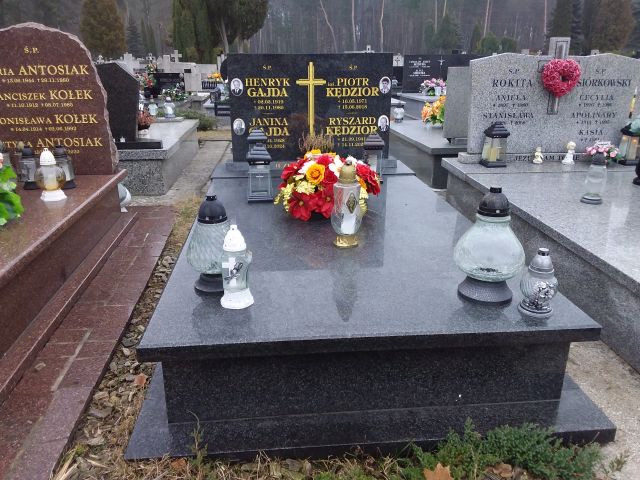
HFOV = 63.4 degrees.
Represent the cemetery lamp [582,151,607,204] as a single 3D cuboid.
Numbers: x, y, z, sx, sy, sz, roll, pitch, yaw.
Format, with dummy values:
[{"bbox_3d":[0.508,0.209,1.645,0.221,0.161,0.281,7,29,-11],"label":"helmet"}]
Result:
[{"bbox_3d":[1.331,-0.303,2.502,0.112,0.229,0.112,-2,20,-5],"label":"cemetery lamp"}]

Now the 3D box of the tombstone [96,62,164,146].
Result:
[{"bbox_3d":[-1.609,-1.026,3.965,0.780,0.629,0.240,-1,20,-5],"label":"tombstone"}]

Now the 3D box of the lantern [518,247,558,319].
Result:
[{"bbox_3d":[0.693,0.128,1.628,0.109,0.211,0.109,-1,20,-5],"label":"lantern"}]

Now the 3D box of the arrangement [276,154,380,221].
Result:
[{"bbox_3d":[0.040,-0.320,2.755,0.565,0.280,0.420,-1,20,-5],"label":"arrangement"}]

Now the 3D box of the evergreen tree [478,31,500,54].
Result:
[{"bbox_3d":[8.834,-9.874,27.360,1.043,2.126,1.043,-2,20,-5],"label":"evergreen tree"}]

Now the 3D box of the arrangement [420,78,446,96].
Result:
[{"bbox_3d":[1.806,-2.415,8.111,0.425,0.307,0.319,-2,20,-5],"label":"arrangement"}]

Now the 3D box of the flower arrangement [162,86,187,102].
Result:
[{"bbox_3d":[-2.059,-2.061,7.298,0.354,0.183,0.236,-2,20,-5],"label":"flower arrangement"}]

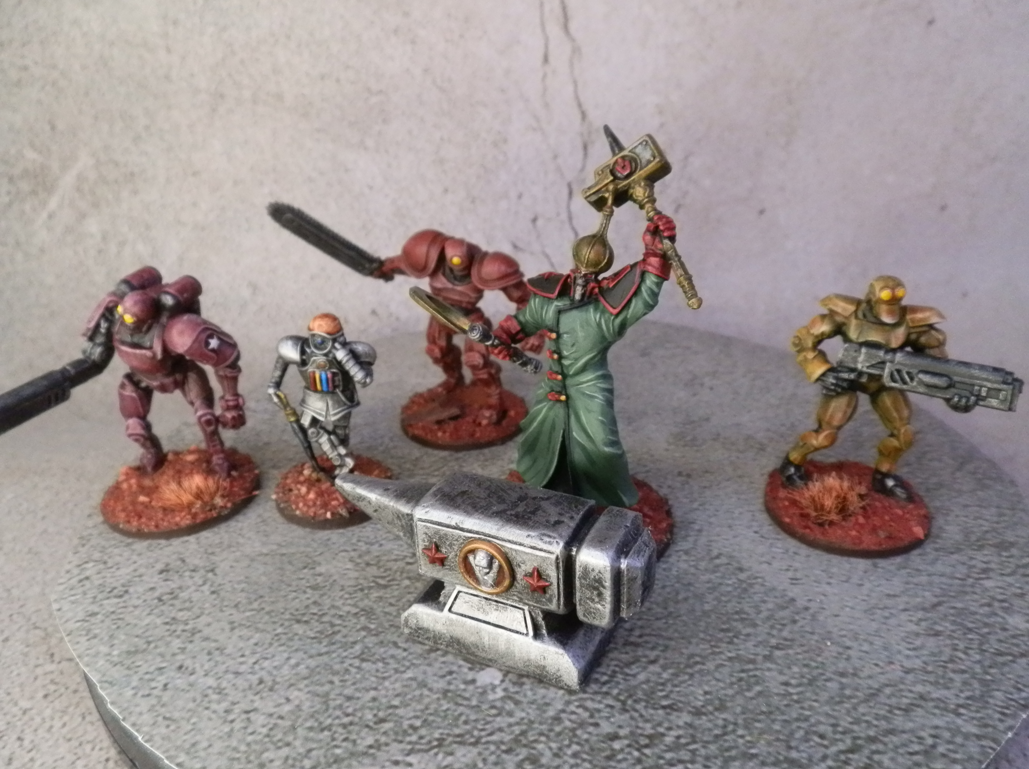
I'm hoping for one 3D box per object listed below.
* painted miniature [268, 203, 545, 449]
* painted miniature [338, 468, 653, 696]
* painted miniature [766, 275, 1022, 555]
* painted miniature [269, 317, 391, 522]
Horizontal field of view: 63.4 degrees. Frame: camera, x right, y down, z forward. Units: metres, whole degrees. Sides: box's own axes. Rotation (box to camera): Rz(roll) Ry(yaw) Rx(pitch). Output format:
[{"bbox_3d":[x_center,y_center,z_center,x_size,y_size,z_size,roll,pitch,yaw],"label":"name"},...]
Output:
[{"bbox_3d":[-0.023,-0.015,0.194,0.060,0.054,0.032,-2,25,-4],"label":"painted miniature"},{"bbox_3d":[-0.005,0.029,0.135,0.056,0.024,0.017,10,27,21],"label":"painted miniature"},{"bbox_3d":[0.070,0.003,0.158,0.037,0.051,0.031,4,26,9],"label":"painted miniature"},{"bbox_3d":[-0.037,0.005,0.166,0.024,0.041,0.024,-3,25,-5],"label":"painted miniature"}]

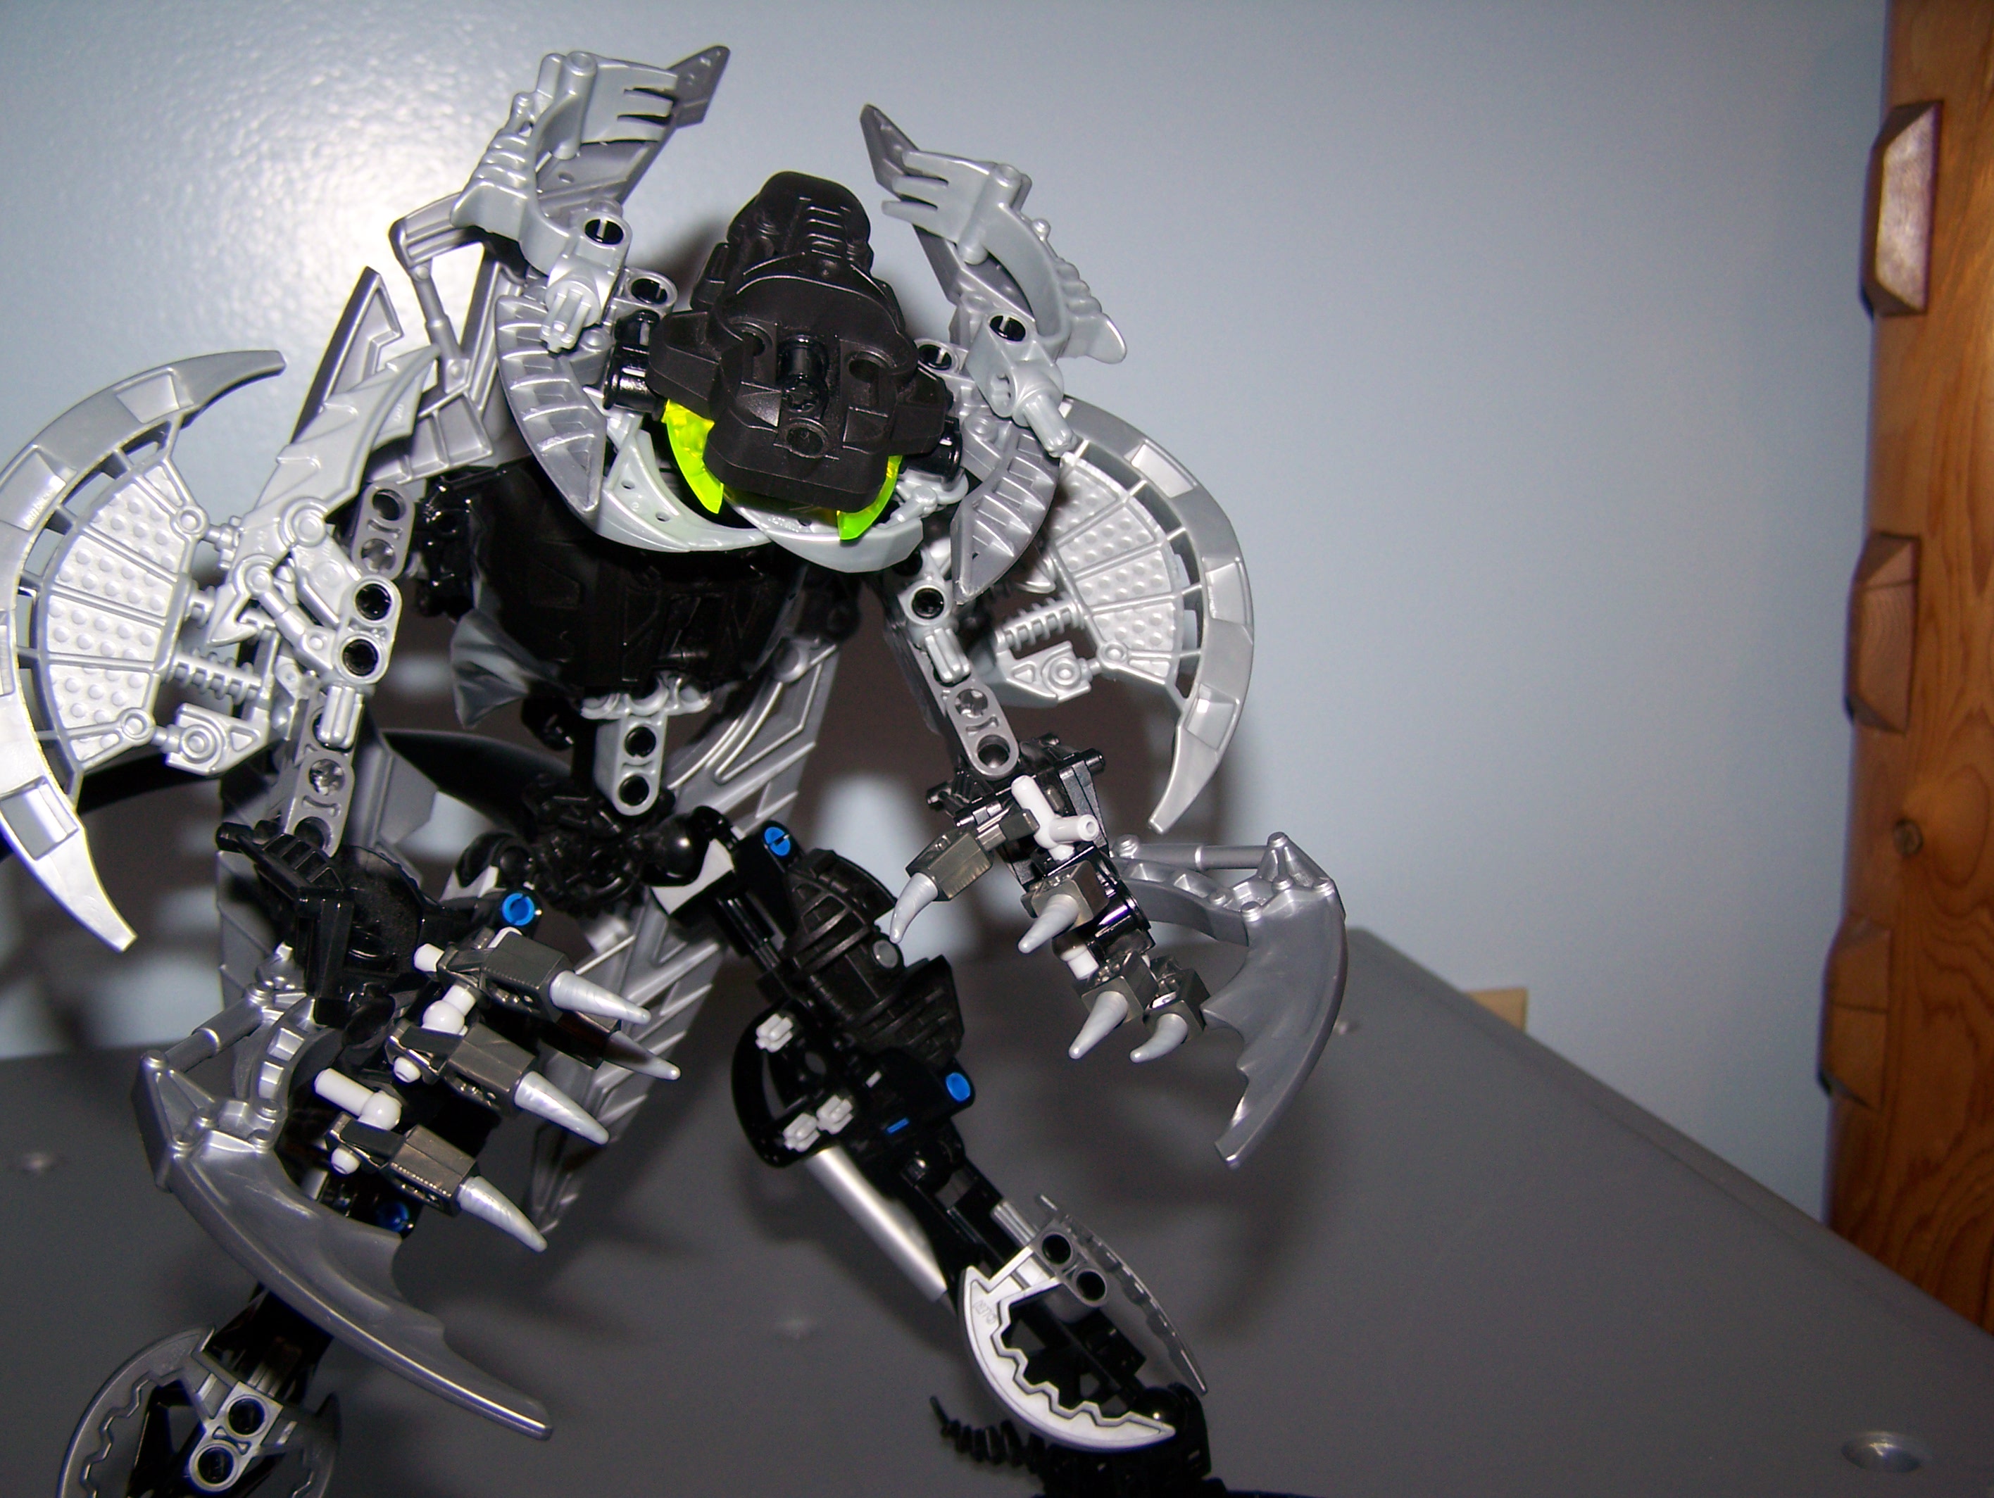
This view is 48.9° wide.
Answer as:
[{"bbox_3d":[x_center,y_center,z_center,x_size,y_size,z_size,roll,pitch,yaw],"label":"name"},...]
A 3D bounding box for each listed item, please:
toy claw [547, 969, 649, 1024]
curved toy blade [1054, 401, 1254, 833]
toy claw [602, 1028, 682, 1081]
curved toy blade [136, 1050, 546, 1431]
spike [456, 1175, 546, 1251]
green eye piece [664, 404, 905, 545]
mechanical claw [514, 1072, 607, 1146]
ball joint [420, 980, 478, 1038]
[{"bbox_3d":[-0.046,0.029,0.254,0.013,0.005,0.004,18,15,9],"label":"toy claw"},{"bbox_3d":[0.020,-0.028,0.334,0.032,0.083,0.006,-27,-23,0],"label":"curved toy blade"},{"bbox_3d":[-0.044,0.038,0.270,0.013,0.005,0.004,24,12,0],"label":"toy claw"},{"bbox_3d":[-0.078,0.059,0.256,0.007,0.063,0.021,-45,0,45],"label":"curved toy blade"},{"bbox_3d":[-0.059,0.056,0.262,0.013,0.005,0.004,40,15,0],"label":"spike"},{"bbox_3d":[-0.029,-0.037,0.291,0.032,0.016,0.010,13,-37,-20],"label":"green eye piece"},{"bbox_3d":[-0.052,0.043,0.260,0.013,0.005,0.004,34,14,0],"label":"mechanical claw"},{"bbox_3d":[-0.064,0.030,0.254,0.005,0.007,0.005,41,1,-8],"label":"ball joint"}]

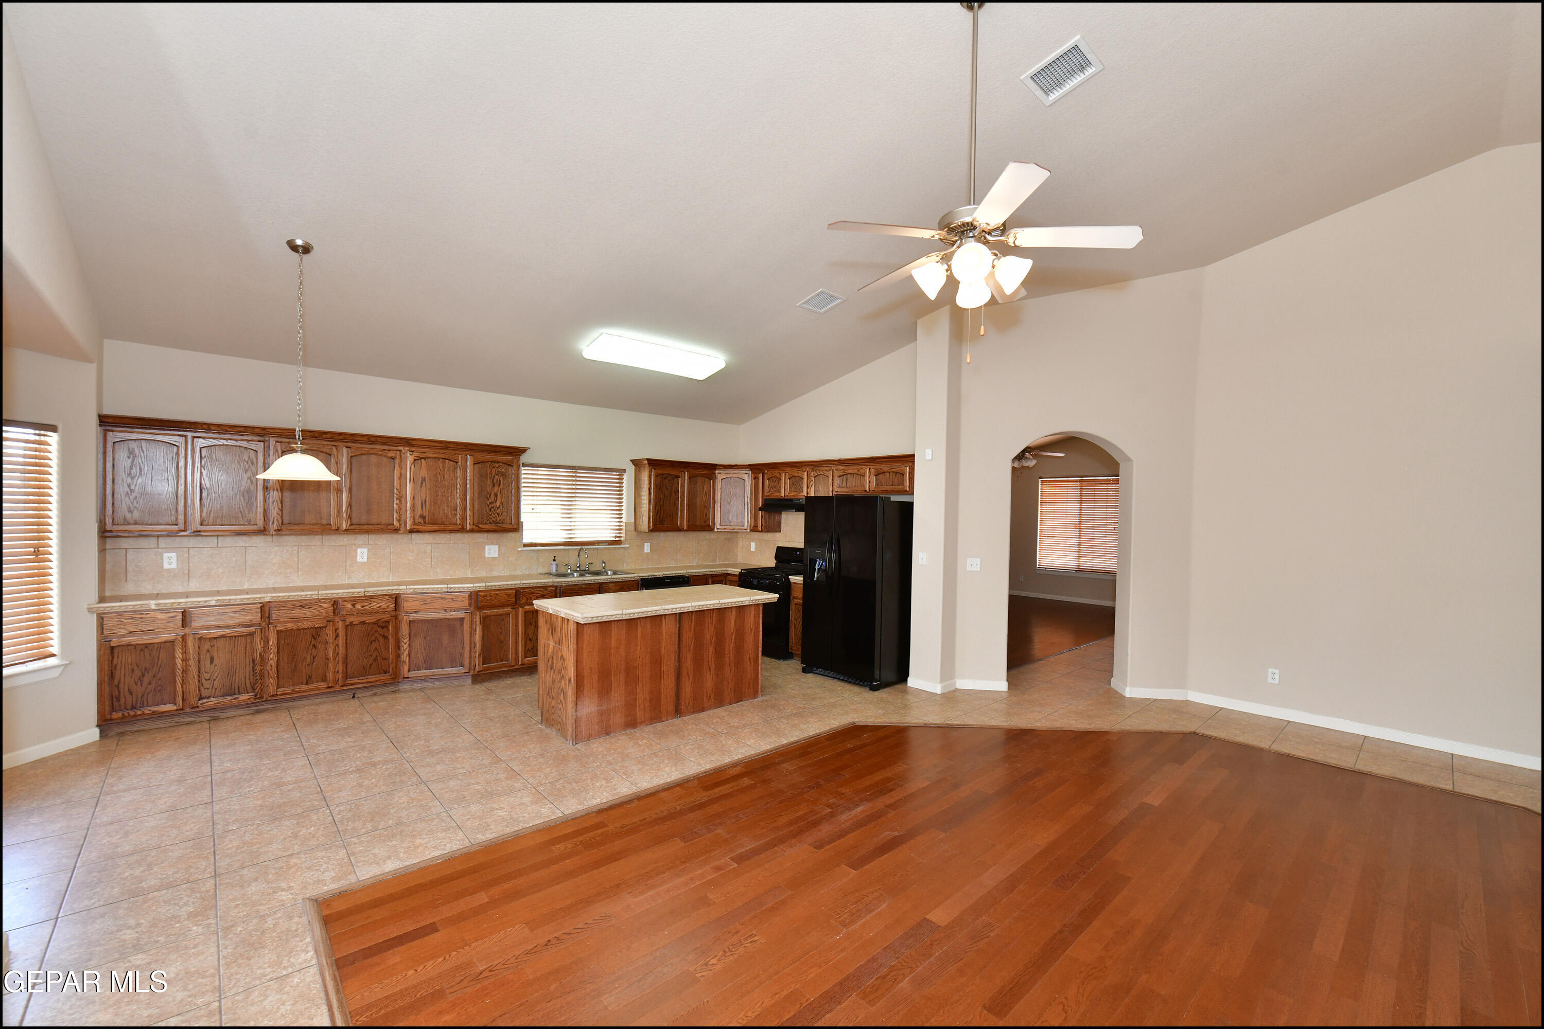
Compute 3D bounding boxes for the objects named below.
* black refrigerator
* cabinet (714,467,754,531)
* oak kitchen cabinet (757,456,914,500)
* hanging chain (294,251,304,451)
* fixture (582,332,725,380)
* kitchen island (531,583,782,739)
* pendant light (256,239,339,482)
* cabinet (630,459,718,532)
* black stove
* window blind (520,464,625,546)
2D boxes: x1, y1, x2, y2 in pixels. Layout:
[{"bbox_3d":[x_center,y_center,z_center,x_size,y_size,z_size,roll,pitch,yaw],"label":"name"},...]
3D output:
[{"bbox_3d":[0.928,0.714,6.372,0.818,1.766,0.910,1,0,-42],"label":"black refrigerator"},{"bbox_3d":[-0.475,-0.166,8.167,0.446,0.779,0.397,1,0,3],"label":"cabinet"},{"bbox_3d":[0.644,-0.378,7.098,0.381,0.412,2.430,1,0,-42],"label":"oak kitchen cabinet"},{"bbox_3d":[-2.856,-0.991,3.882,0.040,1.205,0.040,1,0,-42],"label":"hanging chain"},{"bbox_3d":[-1.063,-1.460,6.003,1.300,0.099,0.427,1,-11,-42],"label":"fixture"},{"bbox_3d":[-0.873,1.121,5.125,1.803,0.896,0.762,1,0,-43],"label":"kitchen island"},{"bbox_3d":[-2.858,-0.916,3.882,0.407,1.423,0.407,1,0,-42],"label":"pendant light"},{"bbox_3d":[-1.150,-0.207,7.735,1.007,0.826,0.377,1,0,-42],"label":"cabinet"},{"bbox_3d":[0.137,0.993,7.385,0.709,1.171,0.760,1,0,-42],"label":"black stove"},{"bbox_3d":[-2.146,-0.093,7.094,1.190,0.878,0.069,1,0,-42],"label":"window blind"}]

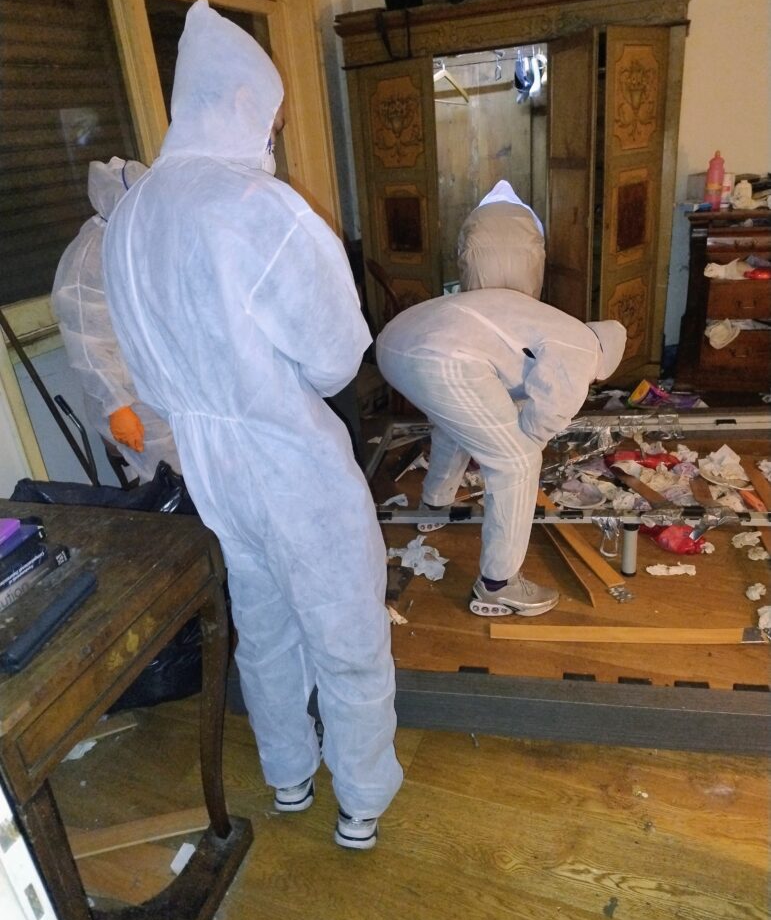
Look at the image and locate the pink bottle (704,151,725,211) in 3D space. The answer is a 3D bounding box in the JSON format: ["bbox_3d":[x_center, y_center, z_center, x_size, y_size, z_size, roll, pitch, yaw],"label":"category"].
[{"bbox_3d":[1.717,-1.455,3.711,0.082,0.290,0.082,-6,24,0],"label":"pink bottle"}]

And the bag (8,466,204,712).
[{"bbox_3d":[-0.748,0.363,2.179,0.570,0.580,0.480,-6,24,0],"label":"bag"}]

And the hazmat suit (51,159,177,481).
[{"bbox_3d":[-0.736,-0.231,2.309,0.440,1.380,0.500,-18,27,-25],"label":"hazmat suit"}]

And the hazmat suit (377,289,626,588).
[{"bbox_3d":[0.390,-0.126,2.394,0.790,0.900,0.650,-8,24,-5],"label":"hazmat suit"}]

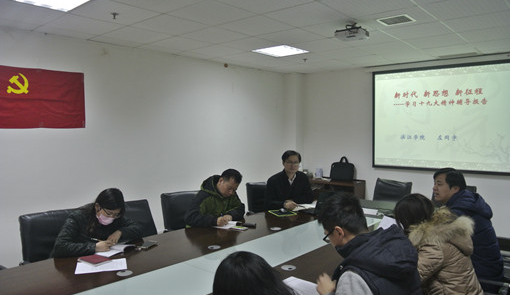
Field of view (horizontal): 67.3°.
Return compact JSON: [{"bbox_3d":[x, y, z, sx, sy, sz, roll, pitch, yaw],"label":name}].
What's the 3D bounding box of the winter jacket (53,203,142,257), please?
[{"bbox_3d":[-1.203,0.735,2.870,0.660,0.600,0.700,3,5,43],"label":"winter jacket"}]

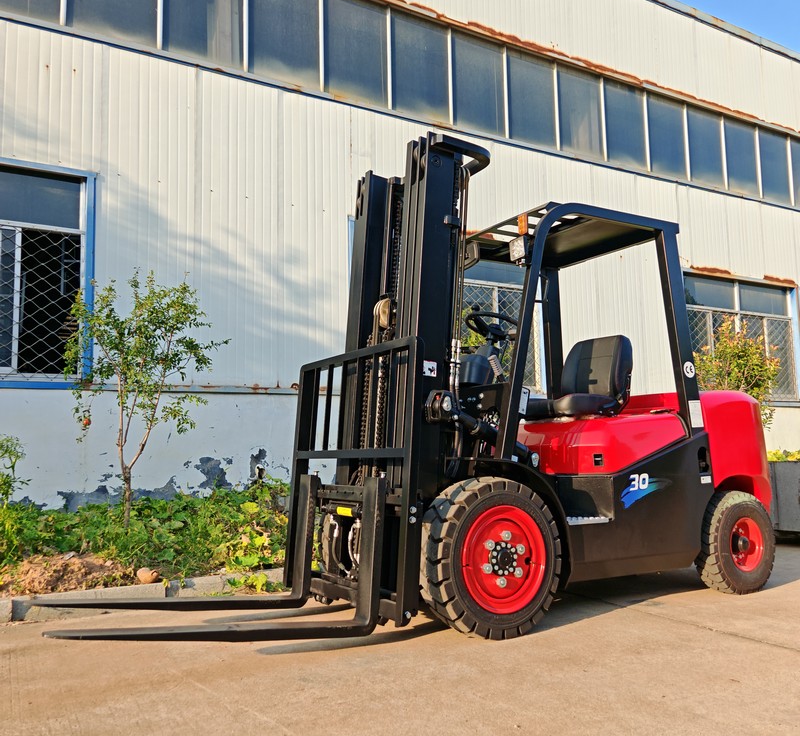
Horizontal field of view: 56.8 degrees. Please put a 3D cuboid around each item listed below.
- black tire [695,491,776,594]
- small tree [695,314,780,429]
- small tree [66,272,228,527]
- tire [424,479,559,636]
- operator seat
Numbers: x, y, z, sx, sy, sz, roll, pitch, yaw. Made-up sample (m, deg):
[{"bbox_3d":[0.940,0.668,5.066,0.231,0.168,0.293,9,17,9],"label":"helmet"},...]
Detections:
[{"bbox_3d":[1.905,1.004,4.230,0.580,0.580,0.175,2,-6,-30],"label":"black tire"},{"bbox_3d":[3.947,0.366,8.778,1.050,1.900,1.050,2,-6,-30],"label":"small tree"},{"bbox_3d":[-1.879,0.280,5.502,1.120,1.920,1.050,2,-6,-30],"label":"small tree"},{"bbox_3d":[0.416,0.861,3.392,0.705,0.705,0.215,2,-6,-30],"label":"tire"},{"bbox_3d":[0.984,0.057,4.391,0.610,0.510,0.480,2,-6,-30],"label":"operator seat"}]

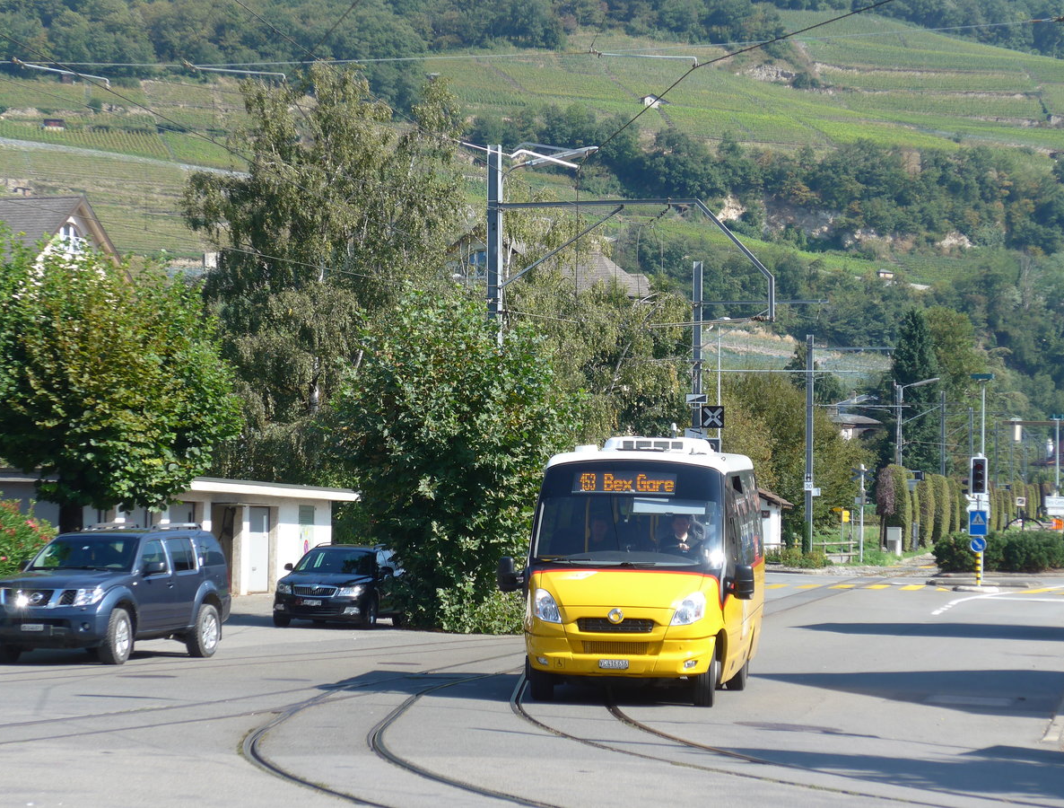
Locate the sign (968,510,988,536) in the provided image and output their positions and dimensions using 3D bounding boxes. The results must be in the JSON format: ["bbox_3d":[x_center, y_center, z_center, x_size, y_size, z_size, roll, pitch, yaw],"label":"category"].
[{"bbox_3d":[12.218,3.271,93.500,0.500,0.690,0.050,0,-2,8],"label":"sign"}]

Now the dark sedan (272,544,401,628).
[{"bbox_3d":[-3.330,3.160,60.400,1.800,1.470,4.570,0,-2,9],"label":"dark sedan"}]

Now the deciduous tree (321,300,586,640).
[{"bbox_3d":[-1.366,0.987,60.200,4.450,5.950,4.400,0,-2,0],"label":"deciduous tree"}]

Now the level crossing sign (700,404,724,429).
[{"bbox_3d":[4.558,0.338,86.000,0.560,0.560,0.080,0,-2,9],"label":"level crossing sign"}]

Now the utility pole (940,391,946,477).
[{"bbox_3d":[23.451,3.430,195.117,0.220,8.400,0.220,0,-2,10],"label":"utility pole"}]

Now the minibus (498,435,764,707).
[{"bbox_3d":[1.380,1.810,38.400,2.300,2.860,7.200,0,-2,7],"label":"minibus"}]

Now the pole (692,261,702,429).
[{"bbox_3d":[4.159,0.602,86.117,0.220,8.400,0.220,0,-2,10],"label":"pole"}]

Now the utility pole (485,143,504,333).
[{"bbox_3d":[-0.662,-0.294,59.117,0.220,8.350,0.220,0,-2,10],"label":"utility pole"}]

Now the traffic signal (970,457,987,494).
[{"bbox_3d":[12.225,1.957,93.400,0.450,1.000,0.300,0,-2,8],"label":"traffic signal"}]

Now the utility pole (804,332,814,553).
[{"bbox_3d":[9.766,1.754,120.117,0.220,8.400,0.220,0,-2,10],"label":"utility pole"}]

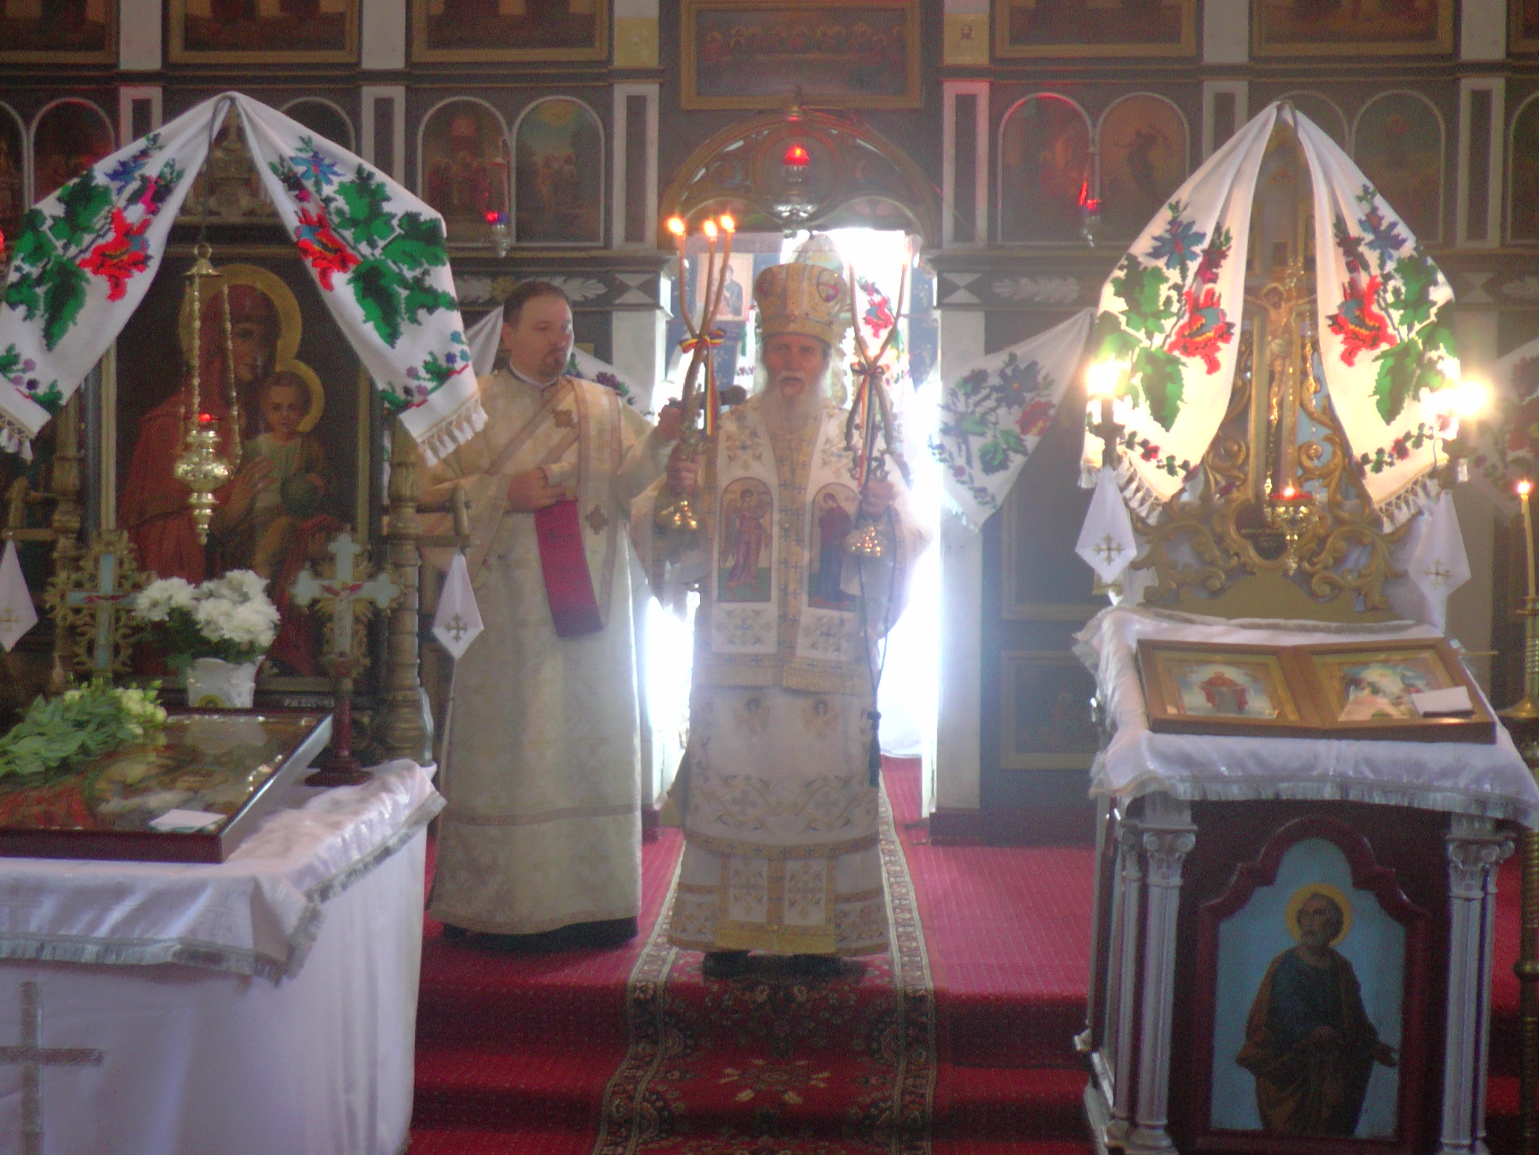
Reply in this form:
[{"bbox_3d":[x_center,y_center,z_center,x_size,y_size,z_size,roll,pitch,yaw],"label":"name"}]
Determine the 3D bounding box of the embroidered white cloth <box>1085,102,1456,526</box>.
[{"bbox_3d":[1.236,-0.647,4.050,0.890,1.030,0.270,1,3,3],"label":"embroidered white cloth"}]

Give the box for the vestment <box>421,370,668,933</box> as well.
[{"bbox_3d":[-0.610,0.186,4.457,0.660,1.484,0.460,0,3,-7],"label":"vestment"}]

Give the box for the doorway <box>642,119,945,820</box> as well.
[{"bbox_3d":[0.086,-0.371,5.772,1.047,2.573,0.280,1,3,3],"label":"doorway"}]

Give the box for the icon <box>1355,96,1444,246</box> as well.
[{"bbox_3d":[2.131,-1.385,5.574,0.301,0.512,0.040,1,3,3],"label":"icon"}]

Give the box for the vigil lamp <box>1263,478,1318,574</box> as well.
[{"bbox_3d":[1.204,-0.118,3.800,0.128,0.222,0.128,0,3,2],"label":"vigil lamp"}]

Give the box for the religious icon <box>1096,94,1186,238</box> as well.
[{"bbox_3d":[1.276,-1.391,5.613,0.305,0.507,0.040,1,3,3],"label":"religious icon"}]

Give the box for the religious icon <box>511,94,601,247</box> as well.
[{"bbox_3d":[-0.734,-1.407,5.705,0.315,0.511,0.040,1,3,3],"label":"religious icon"}]

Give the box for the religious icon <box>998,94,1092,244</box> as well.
[{"bbox_3d":[0.940,-1.395,5.628,0.311,0.508,0.040,1,3,3],"label":"religious icon"}]

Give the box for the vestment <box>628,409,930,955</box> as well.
[{"bbox_3d":[0.040,0.238,4.300,0.730,1.419,0.470,1,3,3],"label":"vestment"}]

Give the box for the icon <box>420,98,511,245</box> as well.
[{"bbox_3d":[-1.058,-1.407,5.720,0.317,0.504,0.040,1,3,3],"label":"icon"}]

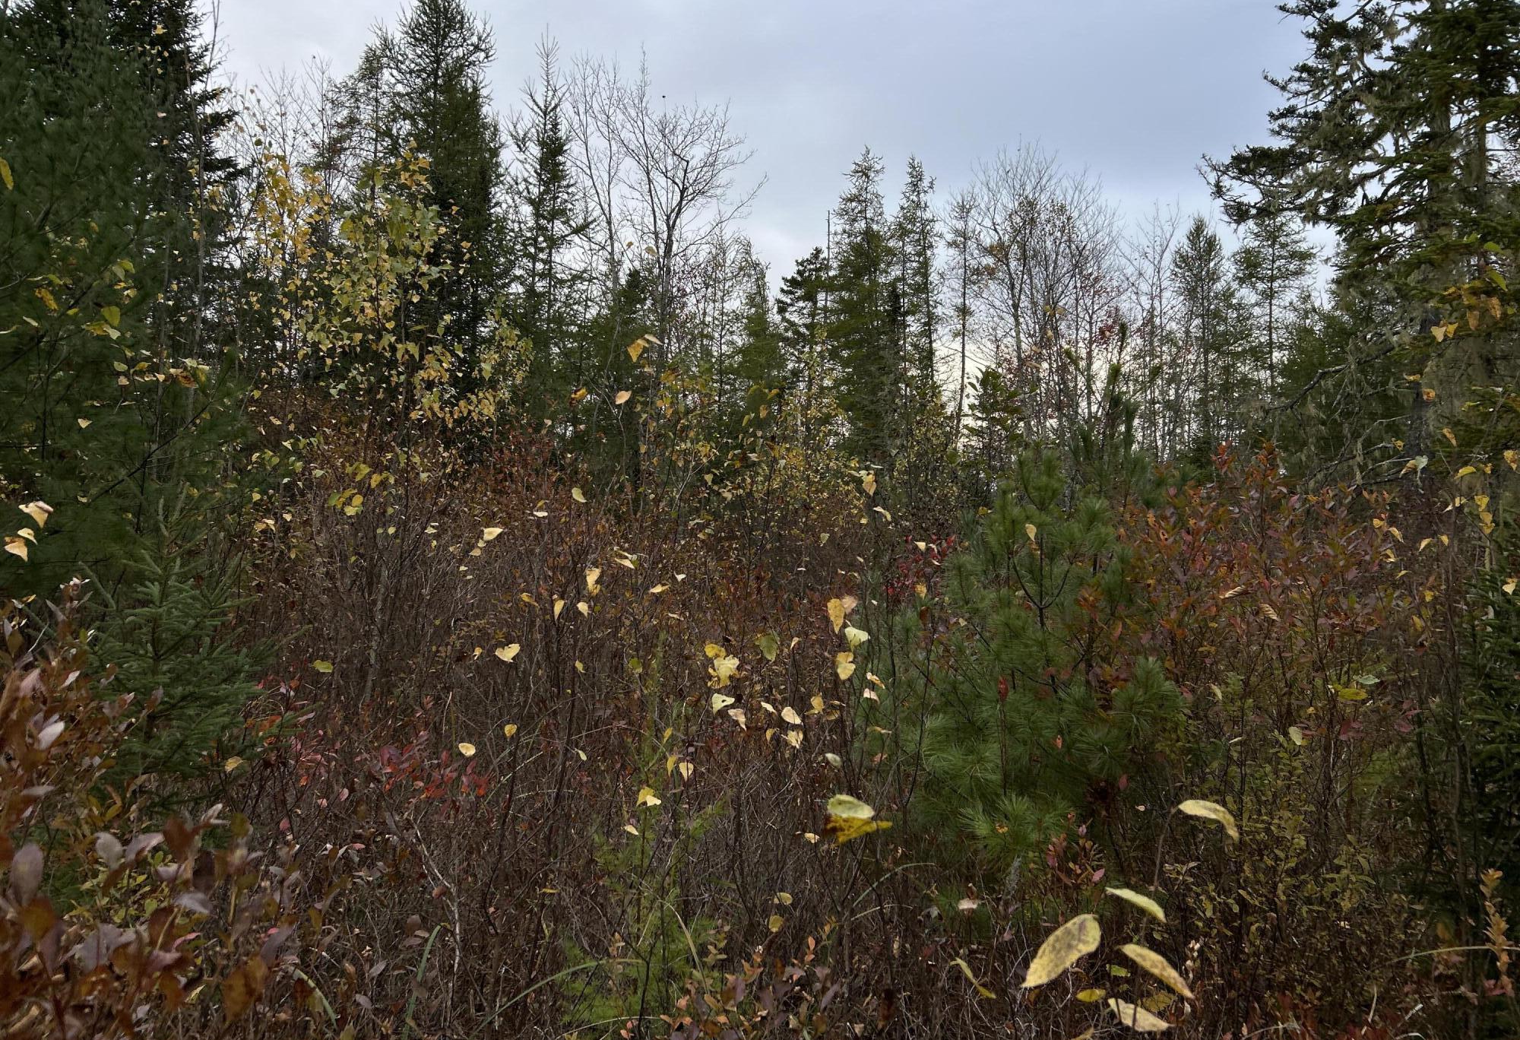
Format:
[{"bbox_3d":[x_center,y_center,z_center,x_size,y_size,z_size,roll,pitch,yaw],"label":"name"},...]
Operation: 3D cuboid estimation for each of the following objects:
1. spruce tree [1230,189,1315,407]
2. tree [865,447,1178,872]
[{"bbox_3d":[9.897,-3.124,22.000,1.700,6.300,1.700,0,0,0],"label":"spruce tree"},{"bbox_3d":[0.780,0.525,3.400,0.950,1.480,0.950,0,0,0],"label":"tree"}]

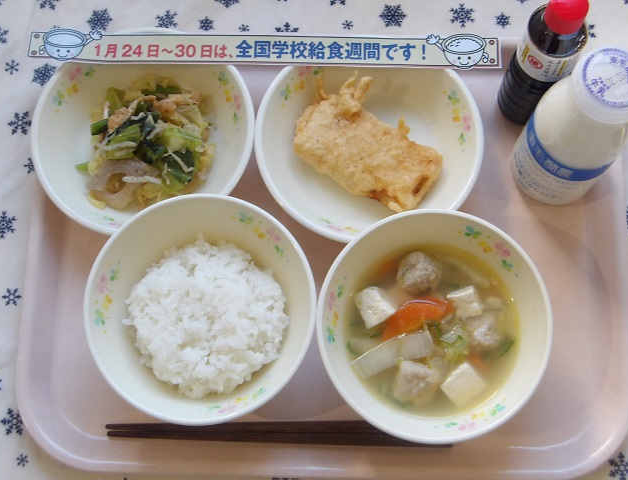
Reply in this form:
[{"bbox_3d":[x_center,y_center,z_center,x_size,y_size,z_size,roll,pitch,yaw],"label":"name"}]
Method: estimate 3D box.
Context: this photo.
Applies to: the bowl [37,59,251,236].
[{"bbox_3d":[-0.105,-0.063,0.623,0.138,0.041,0.138,0,76,0],"label":"bowl"}]

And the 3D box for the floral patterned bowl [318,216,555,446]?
[{"bbox_3d":[0.067,0.052,0.583,0.132,0.059,0.132,0,76,0],"label":"floral patterned bowl"}]

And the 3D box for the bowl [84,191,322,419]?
[{"bbox_3d":[-0.065,0.044,0.584,0.132,0.059,0.132,0,76,0],"label":"bowl"}]

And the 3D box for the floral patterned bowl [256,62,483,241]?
[{"bbox_3d":[0.034,-0.059,0.618,0.138,0.041,0.138,0,76,0],"label":"floral patterned bowl"}]

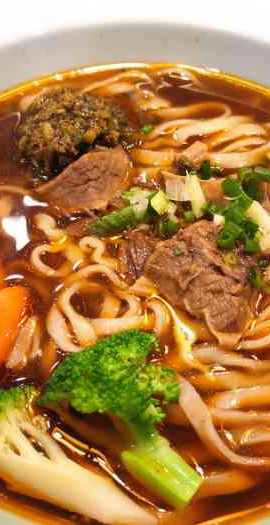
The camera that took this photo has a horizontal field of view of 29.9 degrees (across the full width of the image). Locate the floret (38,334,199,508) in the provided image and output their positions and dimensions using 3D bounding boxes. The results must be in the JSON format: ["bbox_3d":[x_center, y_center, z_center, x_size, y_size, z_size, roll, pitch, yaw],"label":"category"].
[{"bbox_3d":[0.001,0.046,0.150,0.040,0.036,0.054,-32,64,-19],"label":"floret"}]

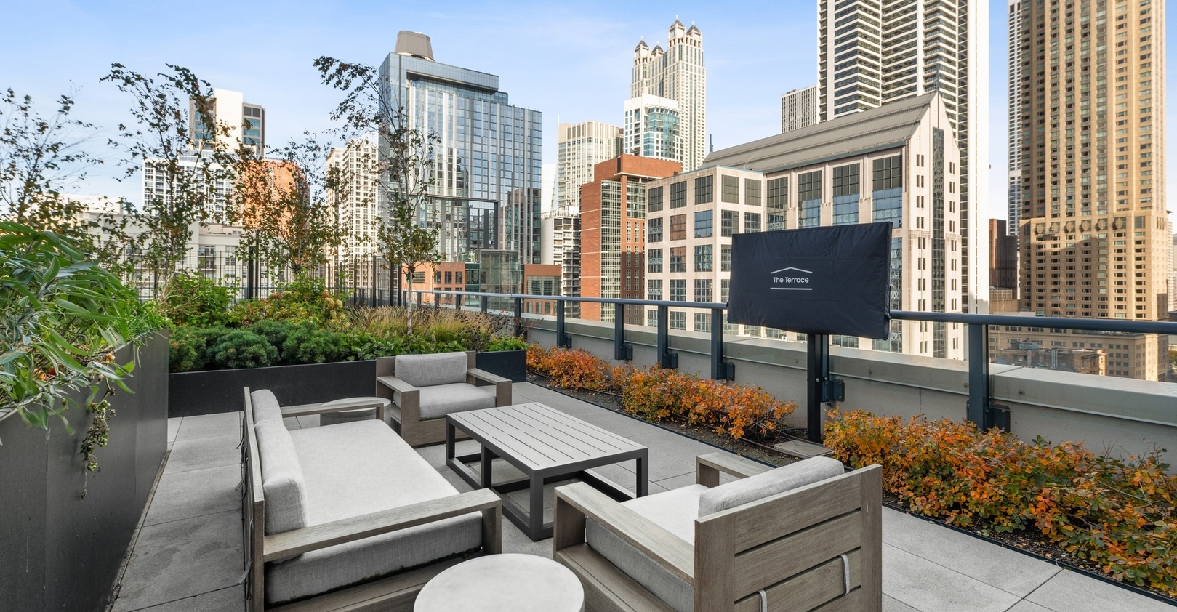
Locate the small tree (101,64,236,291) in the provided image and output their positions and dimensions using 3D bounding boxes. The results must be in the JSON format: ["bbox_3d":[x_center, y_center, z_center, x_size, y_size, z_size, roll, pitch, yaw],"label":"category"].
[{"bbox_3d":[-5.160,-1.155,6.393,1.380,3.683,1.350,-1,3,-39],"label":"small tree"}]

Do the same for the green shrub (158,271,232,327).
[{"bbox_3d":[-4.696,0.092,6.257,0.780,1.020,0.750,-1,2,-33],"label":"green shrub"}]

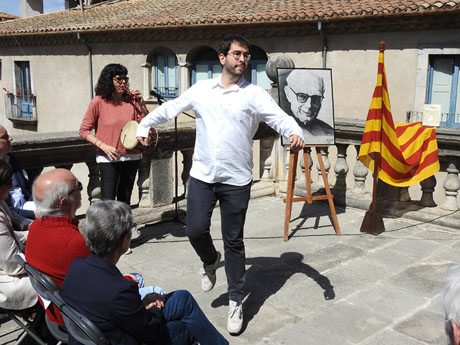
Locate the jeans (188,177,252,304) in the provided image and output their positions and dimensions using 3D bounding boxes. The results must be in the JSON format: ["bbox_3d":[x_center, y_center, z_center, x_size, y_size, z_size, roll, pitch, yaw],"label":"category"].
[{"bbox_3d":[-0.074,0.410,3.403,0.400,0.860,0.420,1,9,6],"label":"jeans"}]

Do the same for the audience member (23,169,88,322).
[{"bbox_3d":[-0.597,0.534,2.470,0.760,1.180,0.520,-7,12,-37],"label":"audience member"}]

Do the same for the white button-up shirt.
[{"bbox_3d":[-0.058,-0.237,3.235,0.980,0.670,0.420,1,9,6],"label":"white button-up shirt"}]

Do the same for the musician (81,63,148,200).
[{"bbox_3d":[-1.036,-0.100,4.768,0.520,1.680,0.420,-7,12,-36],"label":"musician"}]

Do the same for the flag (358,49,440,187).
[{"bbox_3d":[1.727,-0.542,5.414,0.830,1.380,0.360,-1,10,-8],"label":"flag"}]

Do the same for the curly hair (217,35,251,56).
[{"bbox_3d":[0.024,-0.745,3.181,0.180,0.150,0.210,-5,10,-26],"label":"curly hair"}]

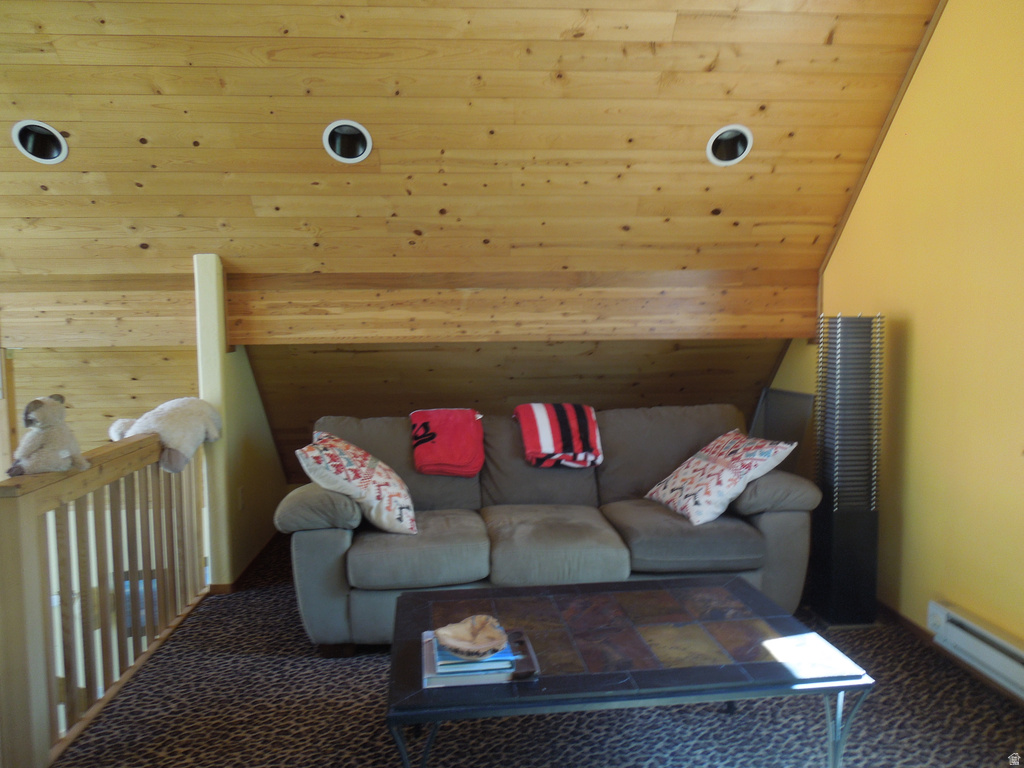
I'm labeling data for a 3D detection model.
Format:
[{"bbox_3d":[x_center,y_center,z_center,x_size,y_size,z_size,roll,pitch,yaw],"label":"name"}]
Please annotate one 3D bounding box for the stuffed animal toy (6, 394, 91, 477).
[{"bbox_3d":[-1.666,0.177,2.664,0.281,0.280,0.192,-3,5,-26],"label":"stuffed animal toy"}]

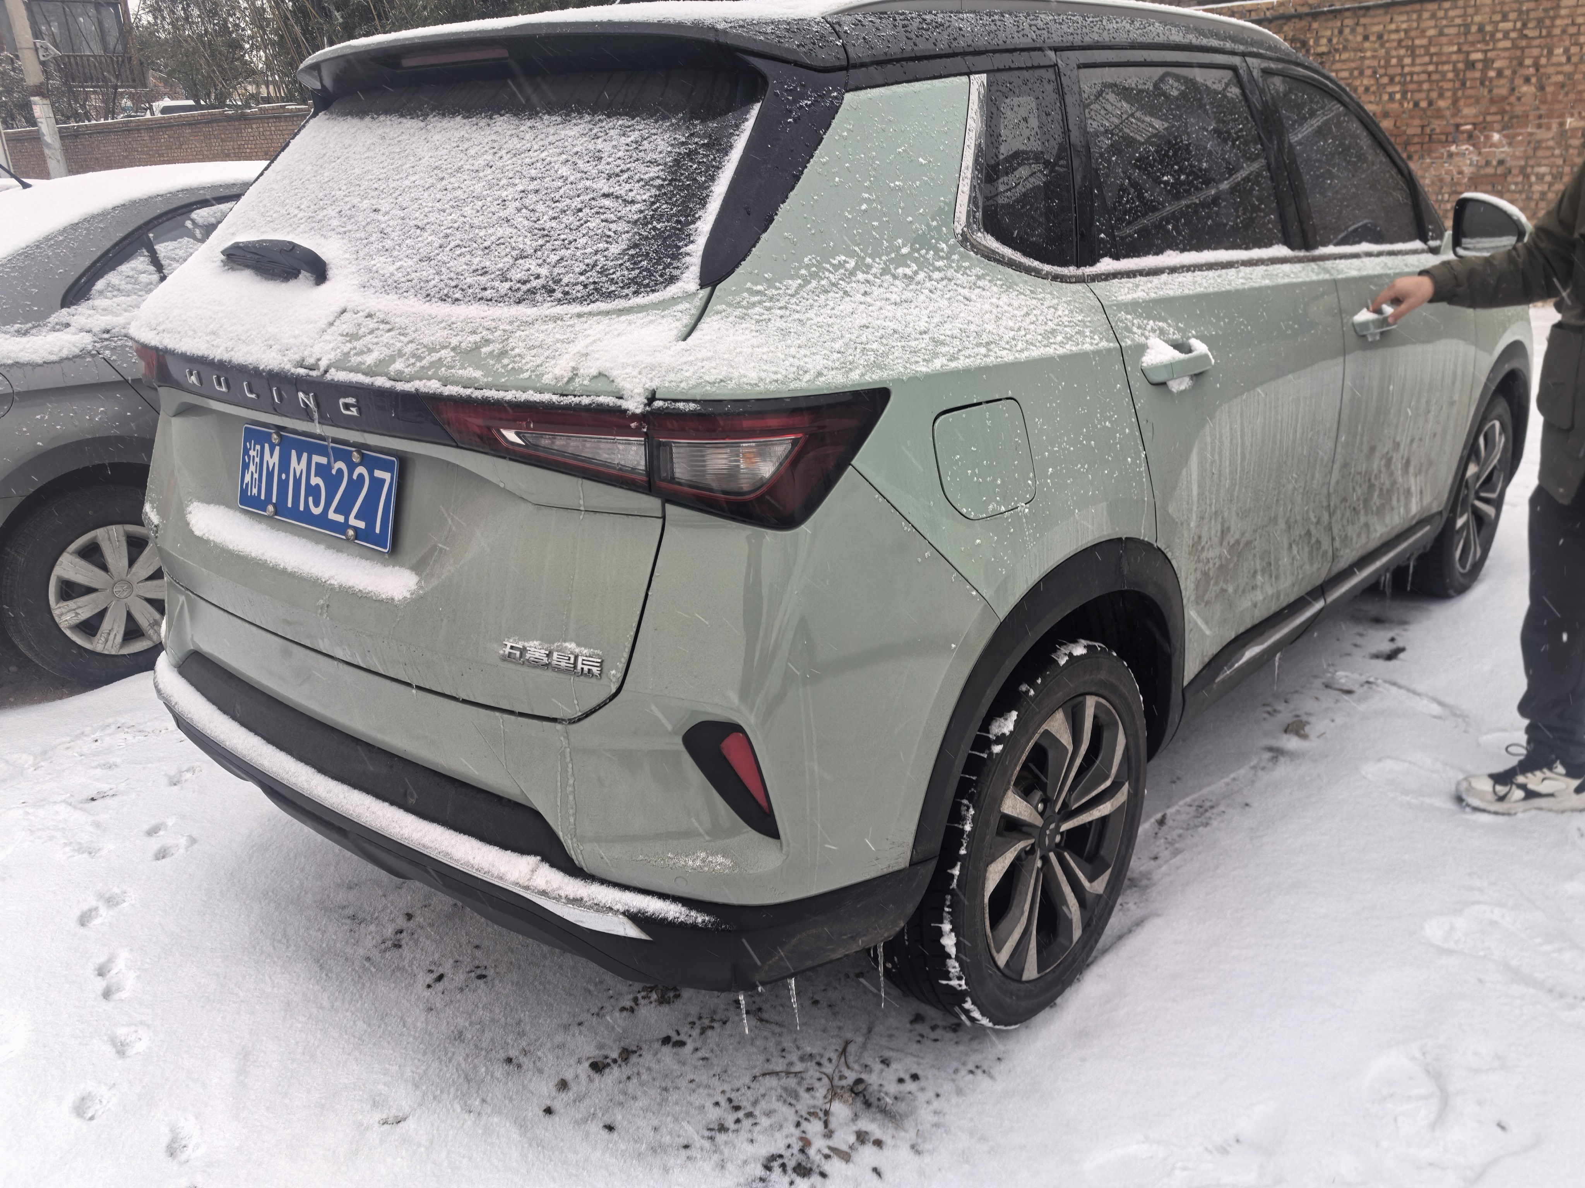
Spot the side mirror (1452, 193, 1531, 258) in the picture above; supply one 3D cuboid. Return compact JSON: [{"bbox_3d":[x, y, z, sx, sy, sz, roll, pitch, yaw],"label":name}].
[{"bbox_3d":[1.711,-0.896,3.021,0.200,0.165,0.130,15,25,38],"label":"side mirror"}]

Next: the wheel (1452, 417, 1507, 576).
[{"bbox_3d":[2.189,-0.335,4.087,0.170,0.490,0.490,16,26,40],"label":"wheel"}]

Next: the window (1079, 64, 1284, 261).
[{"bbox_3d":[0.675,-0.749,2.133,0.040,0.335,0.770,-12,7,44],"label":"window"}]

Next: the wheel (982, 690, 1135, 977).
[{"bbox_3d":[0.396,0.394,2.133,0.170,0.490,0.490,15,25,38],"label":"wheel"}]

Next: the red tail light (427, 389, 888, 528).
[{"bbox_3d":[-0.203,-0.189,1.579,0.623,0.172,0.198,8,21,24],"label":"red tail light"}]

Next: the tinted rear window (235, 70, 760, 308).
[{"bbox_3d":[-0.553,-0.631,1.930,1.280,0.410,0.075,15,-17,38],"label":"tinted rear window"}]

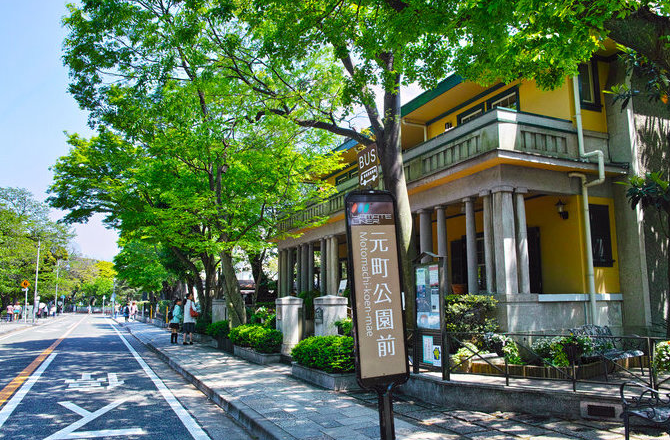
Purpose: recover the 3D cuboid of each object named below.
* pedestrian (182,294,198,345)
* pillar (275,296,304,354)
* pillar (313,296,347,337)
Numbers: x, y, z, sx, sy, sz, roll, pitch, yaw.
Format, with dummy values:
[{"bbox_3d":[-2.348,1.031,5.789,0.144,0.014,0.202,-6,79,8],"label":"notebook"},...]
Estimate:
[{"bbox_3d":[-4.541,3.133,16.415,0.420,1.640,0.500,6,-11,-35],"label":"pedestrian"},{"bbox_3d":[-1.164,2.697,13.447,0.560,1.520,0.560,3,-9,-24],"label":"pillar"},{"bbox_3d":[-0.071,2.298,10.878,0.560,1.520,0.560,3,-9,-24],"label":"pillar"}]

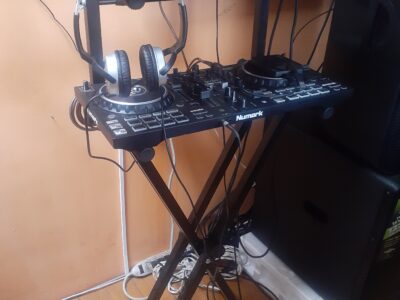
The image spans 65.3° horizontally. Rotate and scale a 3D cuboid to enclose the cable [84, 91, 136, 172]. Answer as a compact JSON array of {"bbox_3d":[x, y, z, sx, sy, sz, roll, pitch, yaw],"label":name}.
[{"bbox_3d":[-0.175,-0.036,0.610,0.100,0.155,0.070,-1,19,-6],"label":"cable"}]

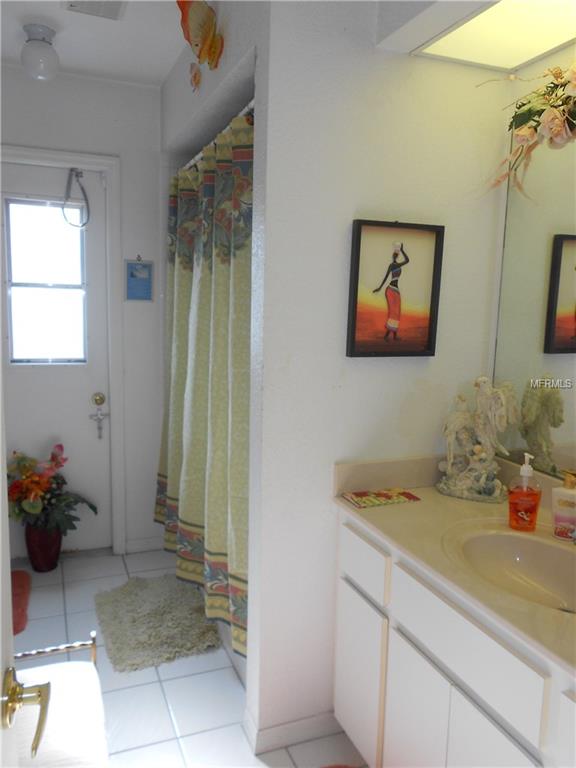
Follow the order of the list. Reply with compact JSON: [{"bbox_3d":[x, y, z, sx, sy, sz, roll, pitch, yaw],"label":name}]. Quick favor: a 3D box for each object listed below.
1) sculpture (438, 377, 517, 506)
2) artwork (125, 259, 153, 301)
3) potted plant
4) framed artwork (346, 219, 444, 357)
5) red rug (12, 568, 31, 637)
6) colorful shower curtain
[{"bbox_3d":[0.600,0.165,1.815,0.242,0.375,0.165,4,9,19],"label":"sculpture"},{"bbox_3d":[-0.781,-0.544,3.042,0.143,0.205,0.015,-2,9,-22],"label":"artwork"},{"bbox_3d":[-1.215,0.635,2.963,0.450,0.665,0.350,-2,9,-22],"label":"potted plant"},{"bbox_3d":[0.329,-0.282,1.740,0.314,0.393,0.022,-2,9,-22],"label":"framed artwork"},{"bbox_3d":[-1.427,1.012,2.621,0.470,0.020,0.580,-2,9,-23],"label":"red rug"},{"bbox_3d":[-0.389,-0.063,2.489,0.130,1.820,1.450,-2,9,-22],"label":"colorful shower curtain"}]

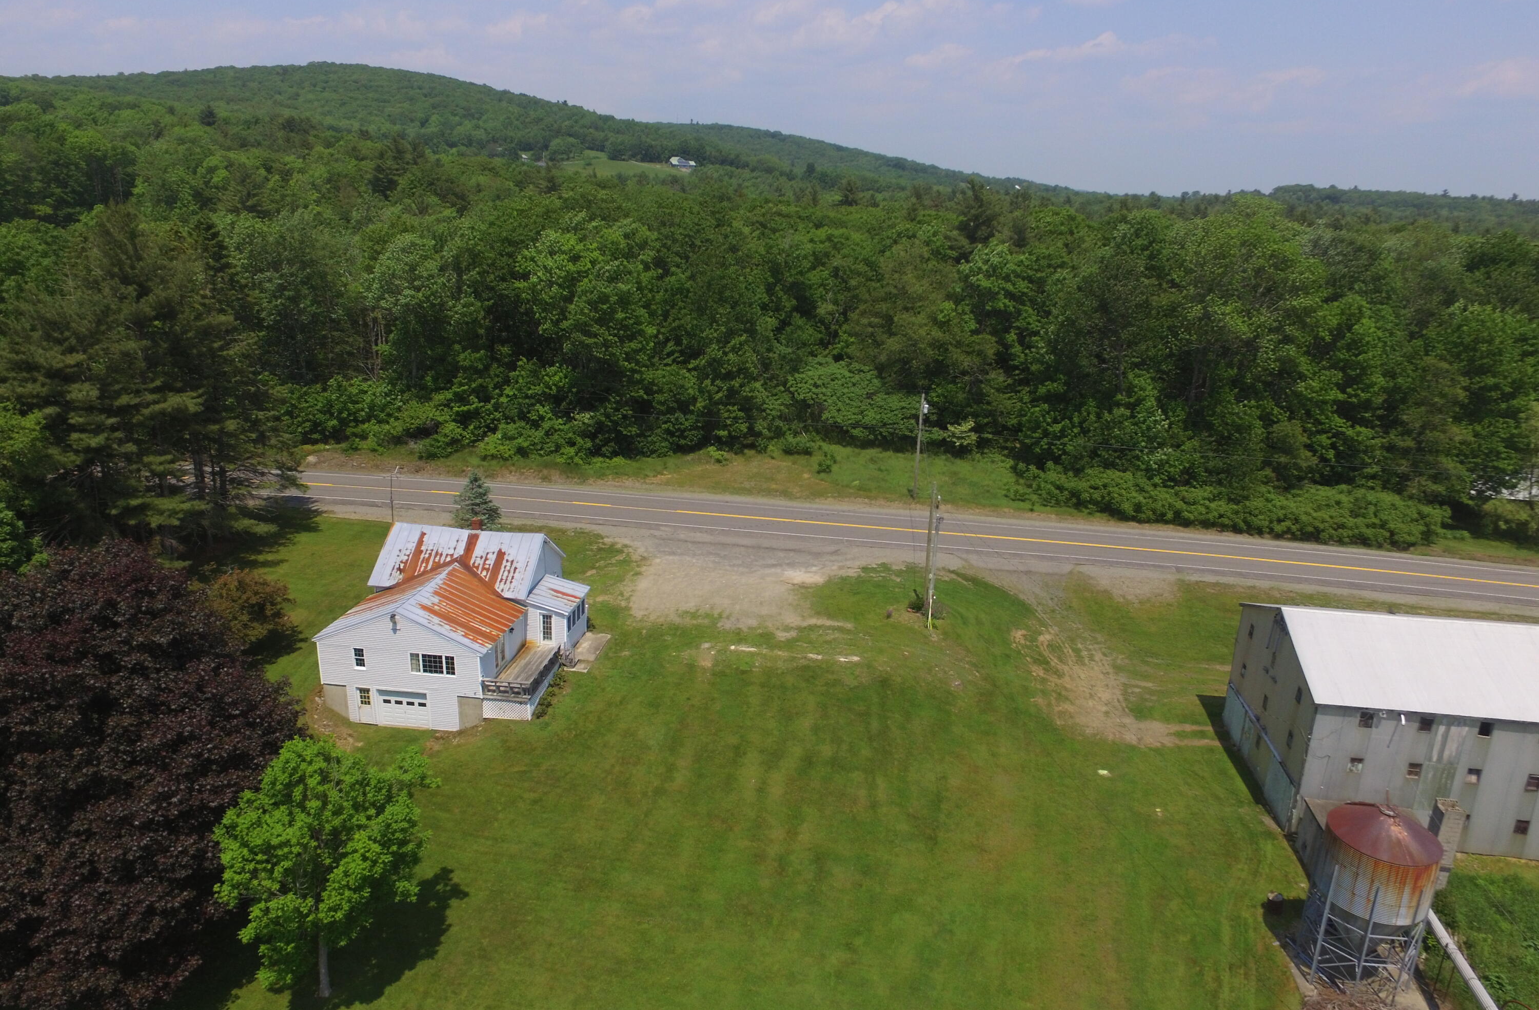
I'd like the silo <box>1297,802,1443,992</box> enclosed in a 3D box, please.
[{"bbox_3d":[22.521,14.627,33.504,3.650,7.000,3.650,1,18,0],"label":"silo"}]

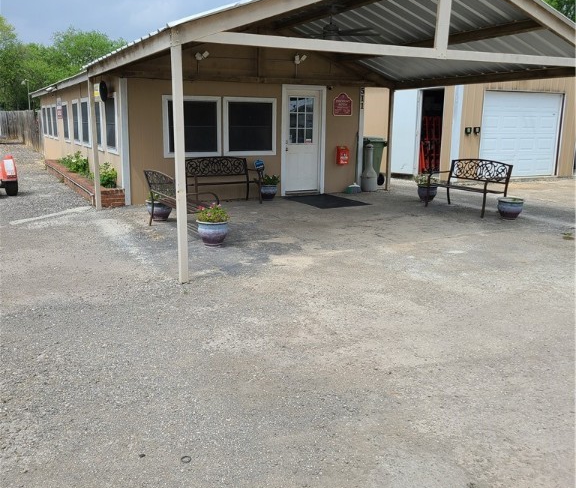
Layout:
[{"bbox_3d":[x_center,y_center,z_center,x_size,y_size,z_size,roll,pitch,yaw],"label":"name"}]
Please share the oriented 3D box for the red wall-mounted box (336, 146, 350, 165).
[{"bbox_3d":[1.172,-1.861,12.146,0.240,0.365,0.130,-6,14,-28],"label":"red wall-mounted box"}]

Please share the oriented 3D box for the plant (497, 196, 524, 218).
[{"bbox_3d":[3.584,-0.564,9.253,0.415,0.330,0.415,-6,14,-28],"label":"plant"}]

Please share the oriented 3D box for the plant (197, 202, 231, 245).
[{"bbox_3d":[-0.935,-0.248,7.176,0.420,0.540,0.420,0,12,0],"label":"plant"}]

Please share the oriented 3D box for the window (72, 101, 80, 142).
[{"bbox_3d":[-5.143,-2.950,14.068,0.090,1.070,1.060,-6,14,-28],"label":"window"}]

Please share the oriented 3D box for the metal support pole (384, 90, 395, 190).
[{"bbox_3d":[2.263,-2.270,12.756,0.090,2.180,0.090,-6,13,-27],"label":"metal support pole"}]

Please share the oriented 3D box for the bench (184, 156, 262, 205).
[{"bbox_3d":[-1.188,-1.173,10.612,1.310,0.860,0.630,-6,13,-27],"label":"bench"}]

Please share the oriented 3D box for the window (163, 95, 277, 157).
[{"bbox_3d":[-1.229,-2.206,10.911,2.270,1.110,0.080,-6,13,-27],"label":"window"}]

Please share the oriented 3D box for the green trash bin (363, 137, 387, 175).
[{"bbox_3d":[1.871,-1.975,13.890,0.780,1.130,0.660,-10,16,-41],"label":"green trash bin"}]

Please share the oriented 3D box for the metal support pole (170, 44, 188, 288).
[{"bbox_3d":[-1.014,-0.740,5.453,0.082,2.240,0.082,-6,14,-28],"label":"metal support pole"}]

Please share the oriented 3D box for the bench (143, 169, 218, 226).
[{"bbox_3d":[-1.441,-0.589,7.823,0.630,0.860,1.310,-6,13,-27],"label":"bench"}]

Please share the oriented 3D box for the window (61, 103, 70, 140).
[{"bbox_3d":[-5.964,-3.272,15.532,0.090,1.070,1.060,-6,14,-28],"label":"window"}]

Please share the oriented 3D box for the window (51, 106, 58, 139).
[{"bbox_3d":[-7.735,-4.008,19.120,0.080,1.140,1.380,-6,13,-27],"label":"window"}]

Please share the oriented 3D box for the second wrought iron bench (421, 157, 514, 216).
[{"bbox_3d":[3.116,-1.003,10.022,0.650,0.860,1.320,-7,14,-32],"label":"second wrought iron bench"}]

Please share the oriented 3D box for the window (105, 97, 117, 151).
[{"bbox_3d":[-3.294,-2.223,10.770,0.090,1.070,1.060,-6,14,-28],"label":"window"}]

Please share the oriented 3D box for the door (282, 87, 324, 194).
[{"bbox_3d":[0.316,-2.089,11.776,1.010,2.170,0.120,-6,14,-28],"label":"door"}]

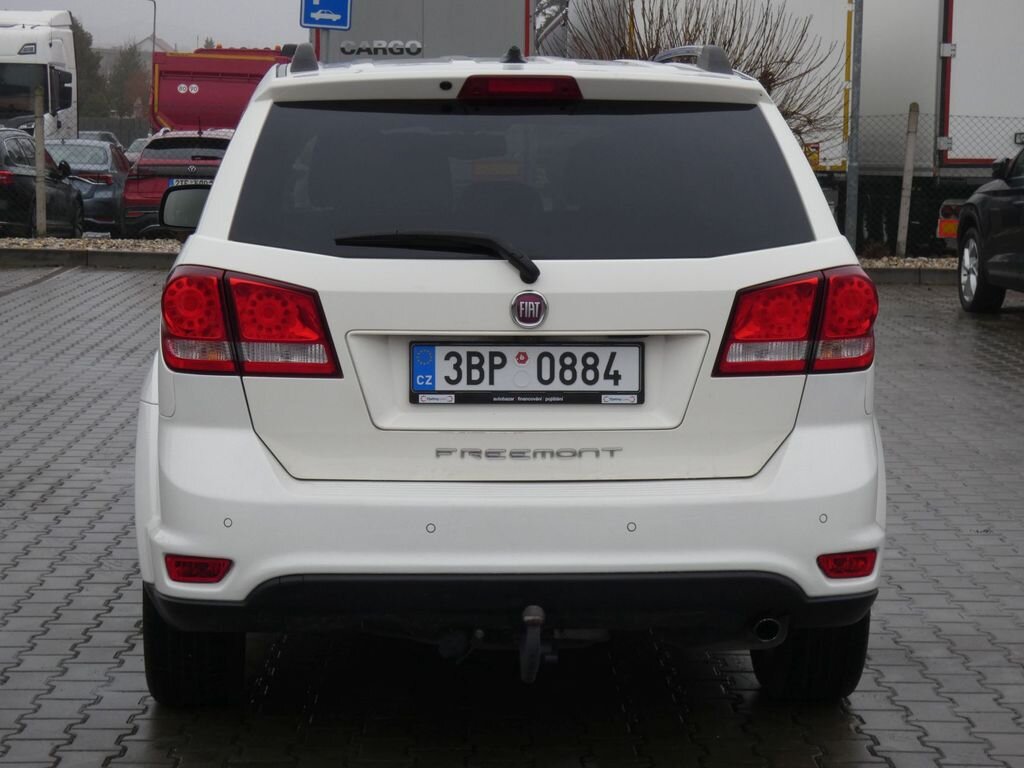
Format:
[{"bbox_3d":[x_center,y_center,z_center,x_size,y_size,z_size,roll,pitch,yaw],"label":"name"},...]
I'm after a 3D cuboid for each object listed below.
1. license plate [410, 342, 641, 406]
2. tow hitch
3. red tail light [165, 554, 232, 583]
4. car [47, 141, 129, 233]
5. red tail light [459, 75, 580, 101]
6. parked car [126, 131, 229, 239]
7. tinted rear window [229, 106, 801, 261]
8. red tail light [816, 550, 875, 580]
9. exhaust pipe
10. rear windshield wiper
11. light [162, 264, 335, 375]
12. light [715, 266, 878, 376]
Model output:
[{"bbox_3d":[0.035,-0.024,5.090,0.527,0.135,0.020,0,7,-3],"label":"license plate"},{"bbox_3d":[0.049,0.589,5.101,0.065,0.165,0.200,0,7,-3],"label":"tow hitch"},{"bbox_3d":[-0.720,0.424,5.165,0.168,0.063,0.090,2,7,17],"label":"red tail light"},{"bbox_3d":[-5.645,-2.458,29.192,1.800,1.440,4.650,0,7,-2],"label":"car"},{"bbox_3d":[0.020,-0.704,5.338,0.290,0.062,0.070,0,7,-3],"label":"red tail light"},{"bbox_3d":[-3.629,-2.388,27.874,1.770,1.540,4.200,0,7,1],"label":"parked car"},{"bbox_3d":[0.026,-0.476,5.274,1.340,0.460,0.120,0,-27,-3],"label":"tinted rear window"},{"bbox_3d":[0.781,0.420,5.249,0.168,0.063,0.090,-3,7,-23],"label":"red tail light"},{"bbox_3d":[0.602,0.580,5.293,0.064,0.064,0.150,0,7,-3],"label":"exhaust pipe"},{"bbox_3d":[-0.168,-0.285,5.069,0.470,0.125,0.070,0,-21,-3],"label":"rear windshield wiper"},{"bbox_3d":[-0.594,-0.147,5.136,0.415,0.255,0.190,1,7,6],"label":"light"},{"bbox_3d":[0.660,-0.149,5.207,0.415,0.255,0.190,-1,7,-12],"label":"light"}]

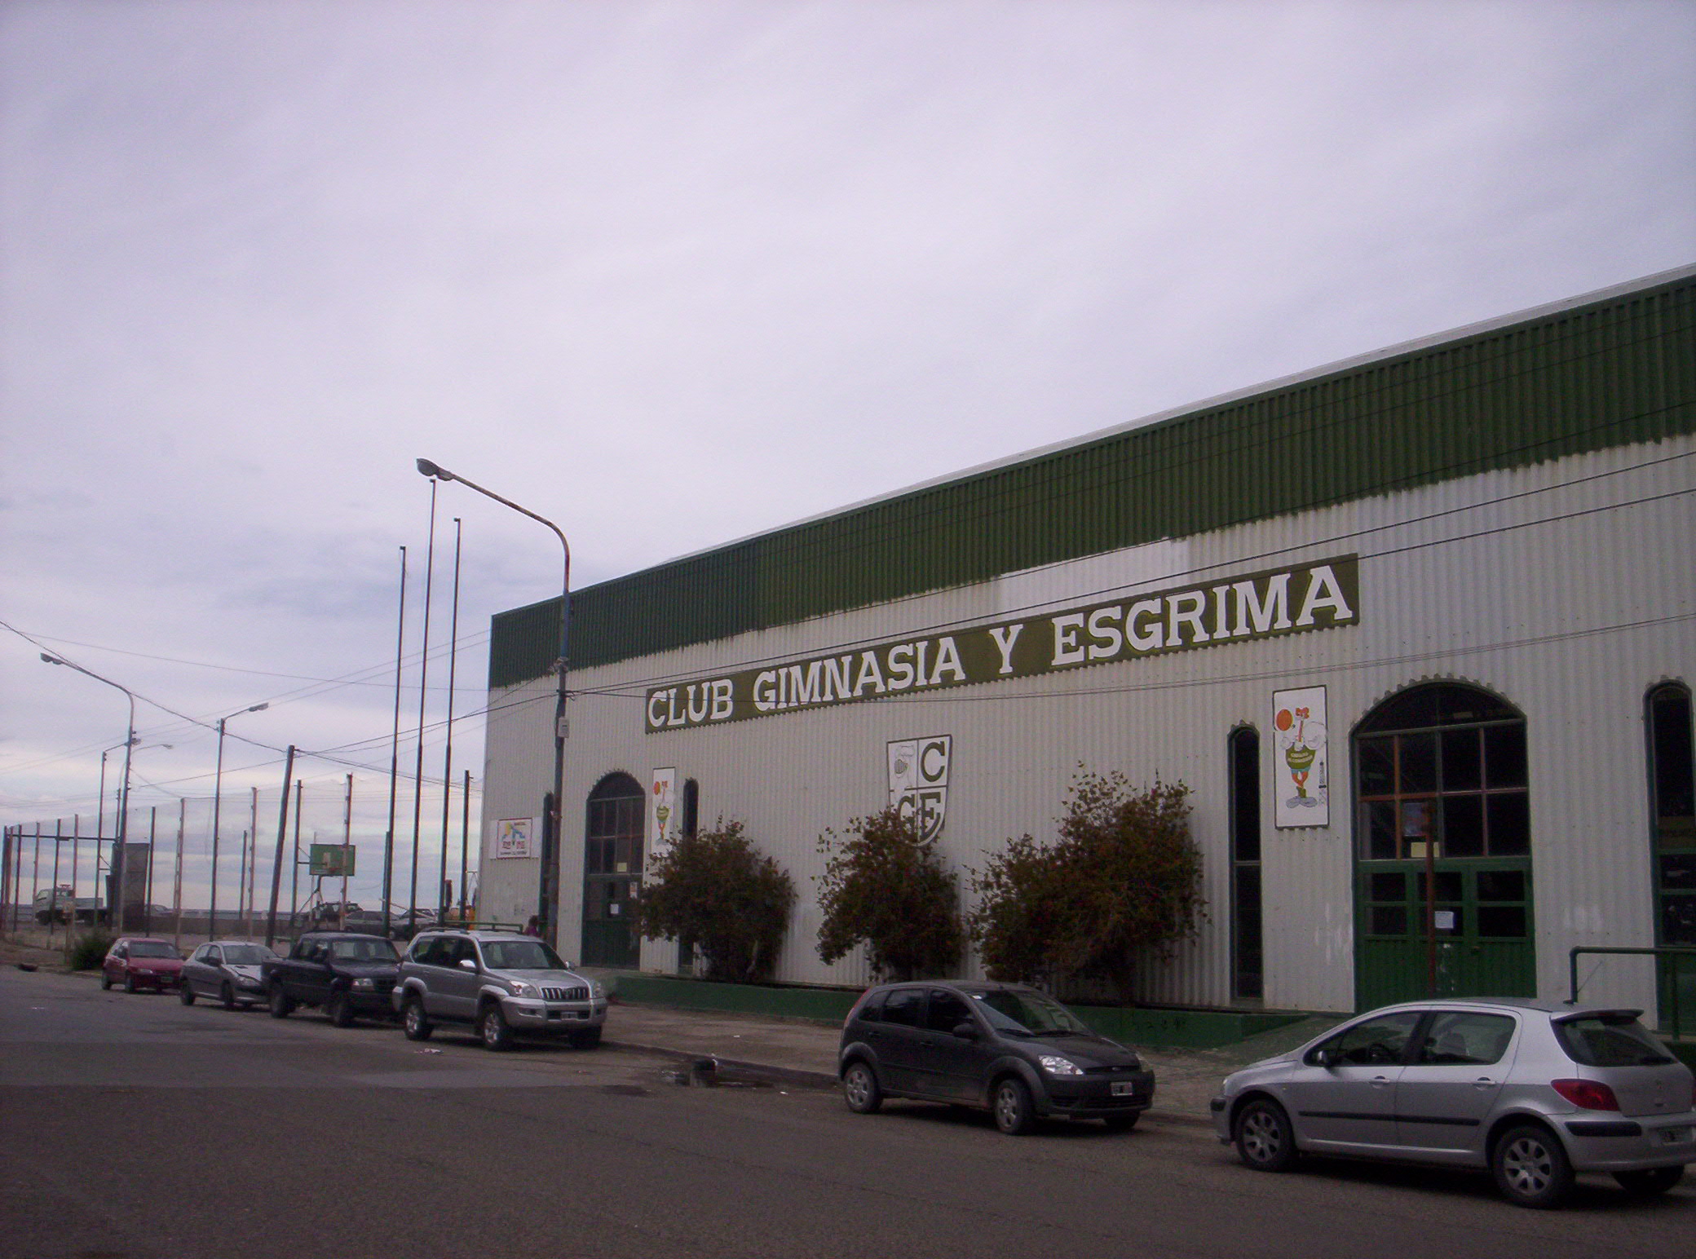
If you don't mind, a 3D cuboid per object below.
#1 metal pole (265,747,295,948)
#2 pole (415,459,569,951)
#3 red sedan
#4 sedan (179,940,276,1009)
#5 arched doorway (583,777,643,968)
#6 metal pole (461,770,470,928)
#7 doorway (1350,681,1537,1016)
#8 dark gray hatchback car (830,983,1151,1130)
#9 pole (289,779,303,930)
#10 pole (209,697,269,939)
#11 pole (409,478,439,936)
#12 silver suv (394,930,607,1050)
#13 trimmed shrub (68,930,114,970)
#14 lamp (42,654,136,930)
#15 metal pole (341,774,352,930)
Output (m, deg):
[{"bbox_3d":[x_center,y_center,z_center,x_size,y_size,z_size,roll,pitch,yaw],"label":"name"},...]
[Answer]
[{"bbox_3d":[-17.806,7.228,56.623,0.200,7.180,0.200,10,-12,-35],"label":"metal pole"},{"bbox_3d":[-6.365,2.077,31.658,3.120,9.830,0.340,8,-11,-36],"label":"pole"},{"bbox_3d":[-17.655,8.429,45.608,1.650,1.410,3.900,7,-11,-36],"label":"red sedan"},{"bbox_3d":[-12.615,7.269,37.811,1.660,1.430,3.850,8,-12,-37],"label":"sedan"},{"bbox_3d":[-5.730,5.922,44.583,0.250,4.788,2.940,8,-11,-36],"label":"arched doorway"},{"bbox_3d":[-10.741,6.934,50.533,0.150,5.970,0.150,8,-11,-36],"label":"metal pole"},{"bbox_3d":[8.389,3.127,25.634,0.250,4.726,2.980,8,-11,-36],"label":"doorway"},{"bbox_3d":[1.519,4.529,19.395,1.690,1.470,3.920,8,-11,-36],"label":"dark gray hatchback car"},{"bbox_3d":[-19.400,8.451,63.360,0.140,6.440,0.140,8,-11,-36],"label":"pole"},{"bbox_3d":[-23.942,7.792,70.963,2.000,10.050,0.300,8,-11,-36],"label":"pole"},{"bbox_3d":[-10.283,2.511,43.509,0.150,12.600,0.150,8,-11,-36],"label":"pole"},{"bbox_3d":[-5.748,5.864,29.601,1.880,1.880,4.780,8,-12,-37],"label":"silver suv"},{"bbox_3d":[-26.220,11.072,62.708,1.576,1.286,1.576,8,-11,-36],"label":"trimmed shrub"},{"bbox_3d":[-23.211,5.552,54.601,3.000,9.680,0.340,8,-11,-36],"label":"lamp"},{"bbox_3d":[-16.053,7.796,57.697,0.150,6.404,0.150,8,-11,-36],"label":"metal pole"}]

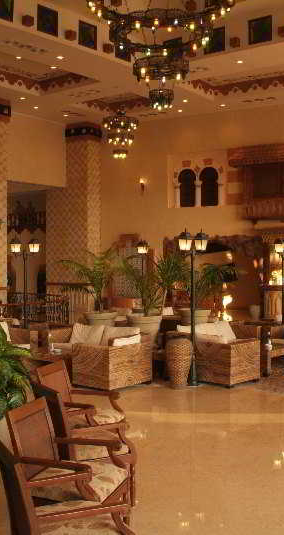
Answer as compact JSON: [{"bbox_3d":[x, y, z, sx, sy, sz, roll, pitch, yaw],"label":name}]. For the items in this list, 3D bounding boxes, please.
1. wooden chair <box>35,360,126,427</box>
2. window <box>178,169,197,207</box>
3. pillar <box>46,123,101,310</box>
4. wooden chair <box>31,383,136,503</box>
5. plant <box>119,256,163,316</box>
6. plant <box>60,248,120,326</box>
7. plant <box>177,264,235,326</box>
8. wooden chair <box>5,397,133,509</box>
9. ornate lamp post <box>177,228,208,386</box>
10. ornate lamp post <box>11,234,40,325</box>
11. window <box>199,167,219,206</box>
[{"bbox_3d":[-0.501,1.205,4.700,0.680,0.900,0.600,0,1,20],"label":"wooden chair"},{"bbox_3d":[1.421,-2.498,18.750,0.620,1.200,0.200,0,1,29],"label":"window"},{"bbox_3d":[-2.104,-1.340,18.720,1.657,6.143,0.663,1,1,42],"label":"pillar"},{"bbox_3d":[-0.493,1.456,5.000,0.680,0.940,0.610,-1,1,-29],"label":"wooden chair"},{"bbox_3d":[-0.029,0.370,11.700,0.897,1.190,0.877,0,1,0],"label":"plant"},{"bbox_3d":[-0.739,0.611,10.200,1.100,1.850,1.100,0,1,0],"label":"plant"},{"bbox_3d":[1.382,0.806,12.870,1.170,1.833,1.073,0,1,0],"label":"plant"},{"bbox_3d":[-0.513,1.472,4.240,0.720,0.940,0.610,1,1,23],"label":"wooden chair"},{"bbox_3d":[0.694,0.543,8.250,0.220,2.150,0.540,1,1,35],"label":"ornate lamp post"},{"bbox_3d":[-2.342,0.559,12.041,0.624,2.359,0.273,0,1,-30],"label":"ornate lamp post"},{"bbox_3d":[2.139,-2.576,19.142,0.660,1.250,0.150,1,1,27],"label":"window"}]

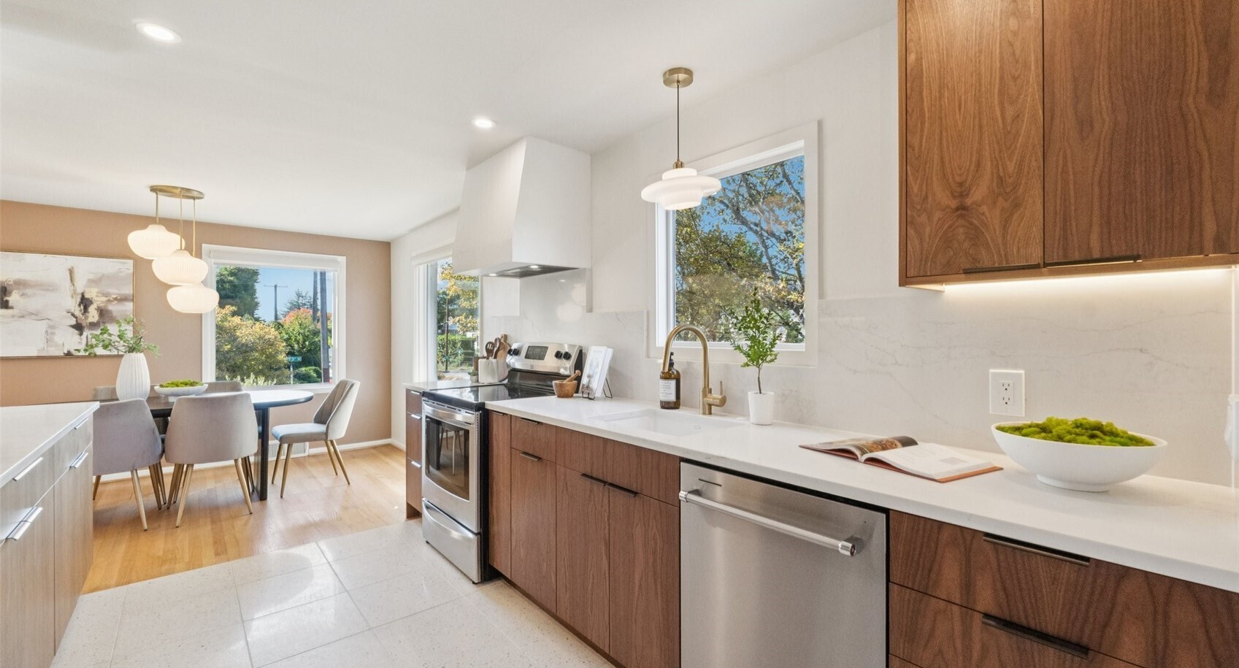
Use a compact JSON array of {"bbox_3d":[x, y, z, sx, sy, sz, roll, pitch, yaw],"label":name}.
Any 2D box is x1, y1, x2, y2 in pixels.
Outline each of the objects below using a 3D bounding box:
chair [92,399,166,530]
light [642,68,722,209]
[{"bbox_3d":[-3.332,0.829,3.370,0.505,0.863,0.630,0,0,-40],"label":"chair"},{"bbox_3d":[0.235,-0.757,2.030,0.313,0.517,0.313,0,0,0],"label":"light"}]

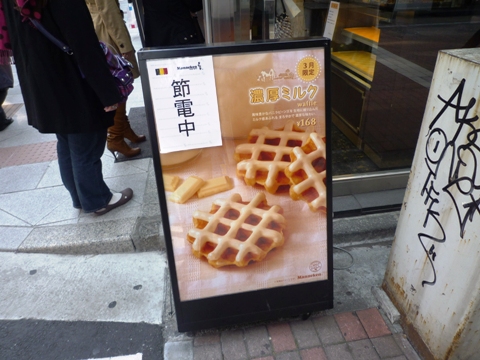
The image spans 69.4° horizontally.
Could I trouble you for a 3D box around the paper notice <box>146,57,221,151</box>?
[{"bbox_3d":[-0.179,-0.247,1.145,0.210,0.297,0.008,-7,15,-6],"label":"paper notice"}]

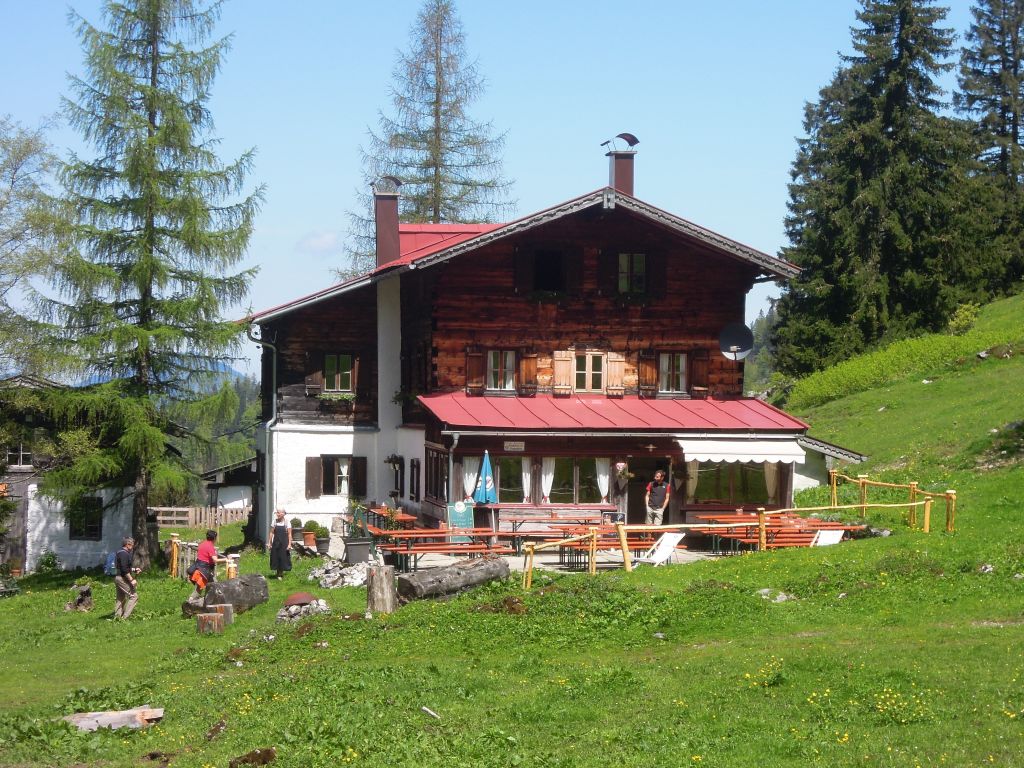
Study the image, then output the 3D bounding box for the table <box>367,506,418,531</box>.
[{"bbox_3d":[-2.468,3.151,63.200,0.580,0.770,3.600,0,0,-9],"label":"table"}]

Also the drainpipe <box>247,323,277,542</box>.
[{"bbox_3d":[-5.730,1.121,67.670,0.600,5.078,0.400,0,1,-14],"label":"drainpipe"}]

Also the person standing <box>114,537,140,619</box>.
[{"bbox_3d":[-7.877,3.974,60.600,0.550,1.690,0.520,0,1,-8],"label":"person standing"}]

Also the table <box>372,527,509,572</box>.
[{"bbox_3d":[-1.354,3.187,56.800,2.400,0.780,1.300,0,1,-14],"label":"table"}]

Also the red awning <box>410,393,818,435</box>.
[{"bbox_3d":[2.103,0.672,64.577,7.963,0.780,3.800,0,1,-10],"label":"red awning"}]

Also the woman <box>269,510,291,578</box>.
[{"bbox_3d":[-5.345,3.694,68.300,0.550,1.650,0.380,0,1,2],"label":"woman"}]

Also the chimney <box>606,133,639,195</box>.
[{"bbox_3d":[2.454,-4.875,66.300,0.700,1.600,0.680,0,0,-9],"label":"chimney"}]

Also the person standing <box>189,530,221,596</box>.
[{"bbox_3d":[-6.662,3.923,64.300,0.650,1.580,0.550,0,1,-32],"label":"person standing"}]

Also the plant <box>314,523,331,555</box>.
[{"bbox_3d":[-4.063,3.350,63.600,0.330,0.620,0.330,0,1,-10],"label":"plant"}]

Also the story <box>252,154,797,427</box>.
[{"bbox_3d":[-0.221,-1.978,70.025,11.743,6.034,9.500,0,1,-10],"label":"story"}]

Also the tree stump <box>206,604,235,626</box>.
[{"bbox_3d":[-5.755,4.550,58.400,0.540,0.380,0.520,0,0,-9],"label":"tree stump"}]

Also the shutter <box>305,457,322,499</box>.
[{"bbox_3d":[-4.557,2.157,67.885,0.369,0.964,0.050,0,1,-14],"label":"shutter"}]

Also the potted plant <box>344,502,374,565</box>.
[{"bbox_3d":[-3.025,2.927,58.300,0.540,1.260,0.520,0,0,-9],"label":"potted plant"}]

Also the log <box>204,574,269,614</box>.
[{"bbox_3d":[-5.596,4.284,60.200,1.200,0.660,0.640,0,0,-42],"label":"log"}]

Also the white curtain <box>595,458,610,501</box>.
[{"bbox_3d":[1.985,2.113,64.596,0.310,0.994,0.090,0,1,-14],"label":"white curtain"}]

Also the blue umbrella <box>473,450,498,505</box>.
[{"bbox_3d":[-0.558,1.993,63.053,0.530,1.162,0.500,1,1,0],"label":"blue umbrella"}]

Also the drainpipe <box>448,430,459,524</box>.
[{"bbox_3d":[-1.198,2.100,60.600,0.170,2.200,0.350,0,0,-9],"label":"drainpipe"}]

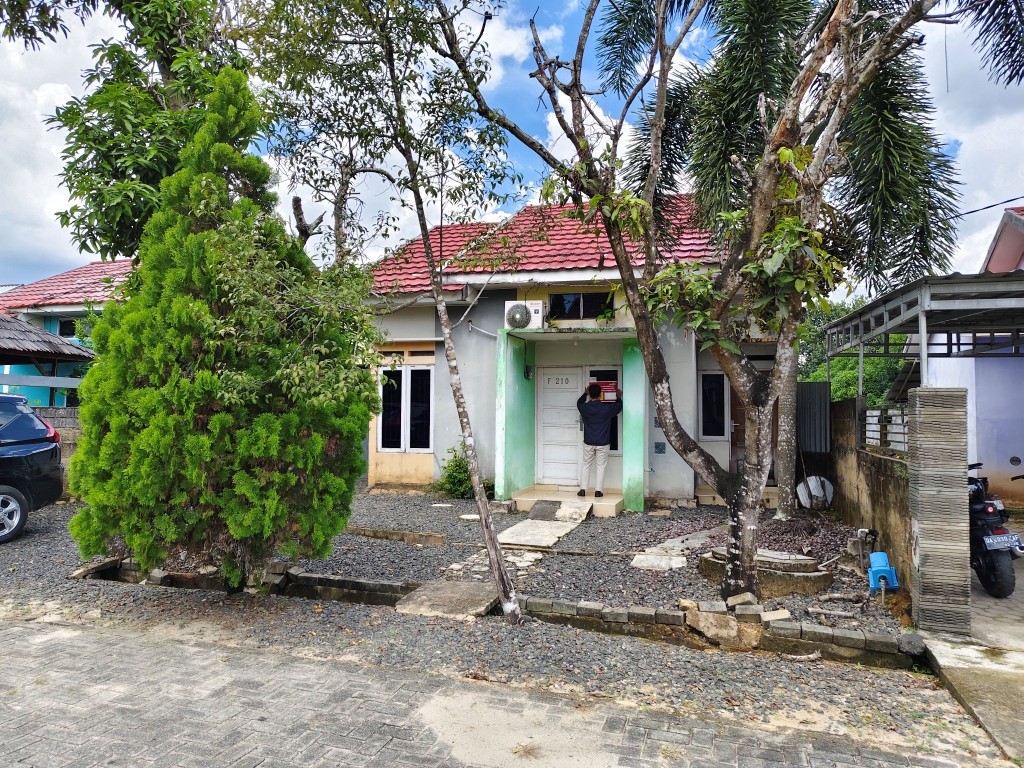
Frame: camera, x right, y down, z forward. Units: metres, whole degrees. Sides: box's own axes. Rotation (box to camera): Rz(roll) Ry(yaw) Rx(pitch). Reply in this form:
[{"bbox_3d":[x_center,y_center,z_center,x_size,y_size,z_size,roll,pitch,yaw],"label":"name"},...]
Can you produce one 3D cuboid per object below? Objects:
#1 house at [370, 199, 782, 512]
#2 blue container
[{"bbox_3d":[1.744,-1.039,14.506,7.550,6.180,8.900,0,-1,17],"label":"house"},{"bbox_3d":[3.054,1.560,5.600,0.225,0.190,0.330,-5,6,24],"label":"blue container"}]

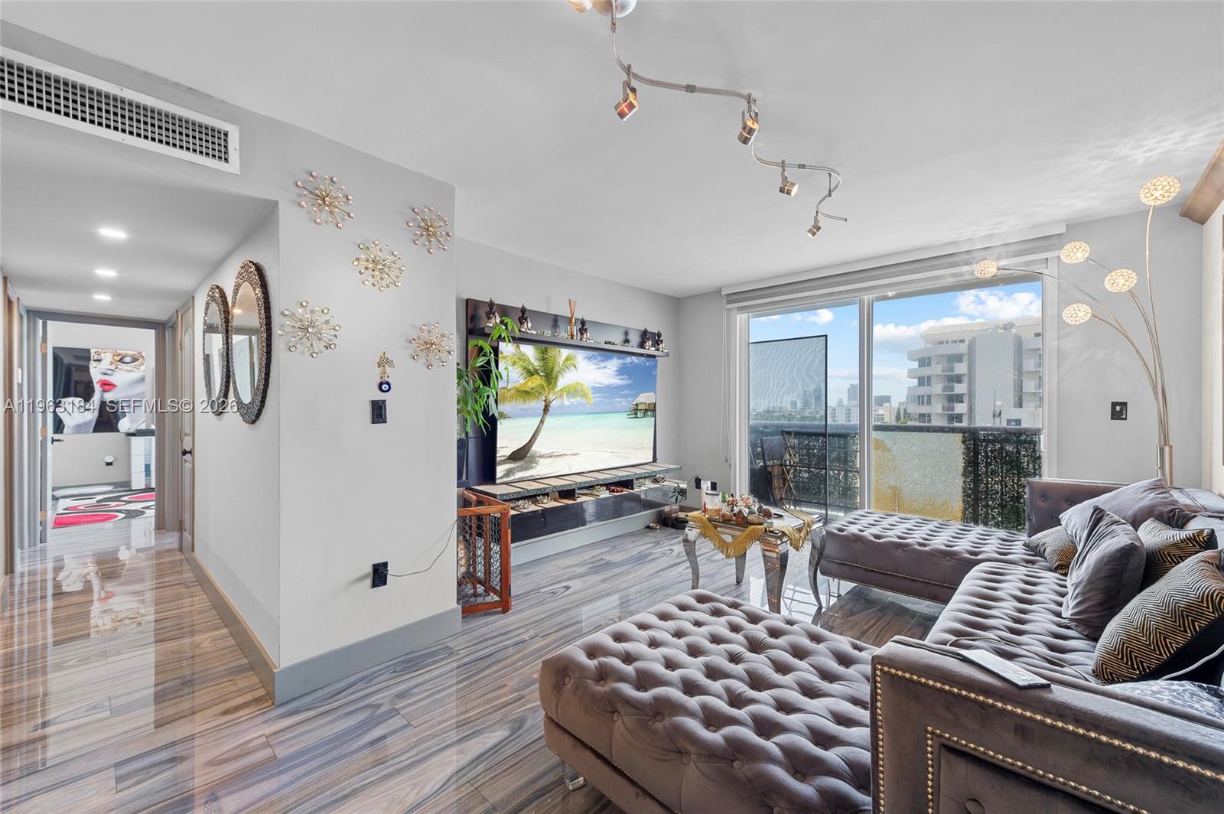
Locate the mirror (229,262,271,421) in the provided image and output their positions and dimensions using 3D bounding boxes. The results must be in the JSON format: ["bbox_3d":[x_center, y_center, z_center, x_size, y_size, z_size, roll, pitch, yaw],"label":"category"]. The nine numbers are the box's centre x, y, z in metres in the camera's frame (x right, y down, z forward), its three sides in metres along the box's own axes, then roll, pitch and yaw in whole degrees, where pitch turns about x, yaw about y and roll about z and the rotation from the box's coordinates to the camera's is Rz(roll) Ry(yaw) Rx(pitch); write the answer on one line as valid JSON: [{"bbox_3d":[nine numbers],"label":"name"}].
[{"bbox_3d":[-1.748,-0.307,2.289,0.750,0.775,0.034,0,0,42],"label":"mirror"}]

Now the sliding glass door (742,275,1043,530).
[{"bbox_3d":[2.159,0.148,4.057,2.320,2.180,0.100,0,0,42],"label":"sliding glass door"}]

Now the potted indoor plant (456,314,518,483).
[{"bbox_3d":[-0.916,-0.067,3.116,0.500,1.120,0.560,0,0,42],"label":"potted indoor plant"}]

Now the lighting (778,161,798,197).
[{"bbox_3d":[0.781,-1.012,2.110,0.082,0.150,0.058,0,0,37],"label":"lighting"}]

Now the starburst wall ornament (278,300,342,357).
[{"bbox_3d":[-1.299,-0.336,2.048,0.080,0.240,0.240,0,0,42],"label":"starburst wall ornament"}]

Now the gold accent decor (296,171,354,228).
[{"bbox_3d":[-1.250,-0.923,2.103,0.075,0.236,0.232,0,0,42],"label":"gold accent decor"}]

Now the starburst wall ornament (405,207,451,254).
[{"bbox_3d":[-0.940,-0.908,2.447,0.080,0.240,0.240,0,0,42],"label":"starburst wall ornament"}]

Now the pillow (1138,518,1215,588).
[{"bbox_3d":[2.047,0.595,1.736,0.140,0.380,0.410,16,6,21],"label":"pillow"}]

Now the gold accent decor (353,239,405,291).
[{"bbox_3d":[-1.097,-0.683,2.271,0.075,0.236,0.237,0,0,42],"label":"gold accent decor"}]

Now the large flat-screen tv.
[{"bbox_3d":[-0.215,0.040,4.177,0.055,1.060,1.880,4,3,42],"label":"large flat-screen tv"}]

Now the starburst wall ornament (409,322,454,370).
[{"bbox_3d":[-0.918,-0.319,2.467,0.075,0.245,0.237,0,0,42],"label":"starburst wall ornament"}]

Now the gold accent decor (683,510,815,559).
[{"bbox_3d":[0.895,0.775,2.922,0.590,0.210,0.650,0,0,42],"label":"gold accent decor"}]

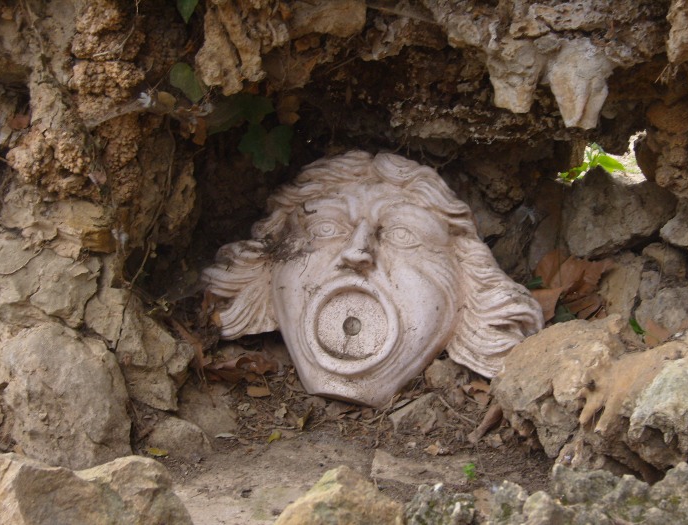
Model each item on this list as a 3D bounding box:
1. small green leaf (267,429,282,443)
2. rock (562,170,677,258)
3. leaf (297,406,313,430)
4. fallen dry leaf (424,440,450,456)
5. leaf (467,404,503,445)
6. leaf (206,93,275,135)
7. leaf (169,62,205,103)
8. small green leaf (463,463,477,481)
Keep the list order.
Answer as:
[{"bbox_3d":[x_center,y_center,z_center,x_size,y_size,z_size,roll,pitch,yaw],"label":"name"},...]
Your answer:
[{"bbox_3d":[-0.090,0.225,1.889,0.022,0.012,0.021,0,15,0],"label":"small green leaf"},{"bbox_3d":[0.436,-0.076,2.303,0.174,0.127,0.141,0,15,0],"label":"rock"},{"bbox_3d":[-0.052,0.207,1.936,0.021,0.024,0.024,0,15,0],"label":"leaf"},{"bbox_3d":[0.119,0.238,1.861,0.032,0.011,0.028,0,15,0],"label":"fallen dry leaf"},{"bbox_3d":[0.183,0.211,1.899,0.030,0.033,0.061,11,19,35],"label":"leaf"},{"bbox_3d":[-0.150,-0.215,2.106,0.094,0.056,0.047,0,15,0],"label":"leaf"},{"bbox_3d":[-0.220,-0.251,2.030,0.047,0.049,0.028,0,15,0],"label":"leaf"},{"bbox_3d":[0.156,0.259,1.805,0.018,0.017,0.019,0,15,0],"label":"small green leaf"}]

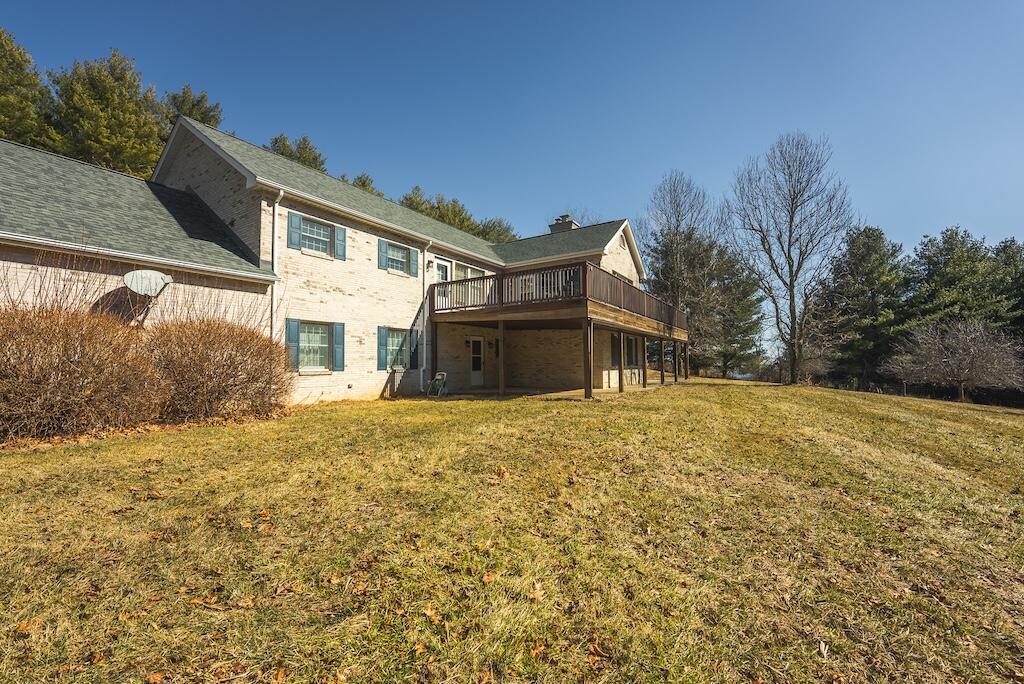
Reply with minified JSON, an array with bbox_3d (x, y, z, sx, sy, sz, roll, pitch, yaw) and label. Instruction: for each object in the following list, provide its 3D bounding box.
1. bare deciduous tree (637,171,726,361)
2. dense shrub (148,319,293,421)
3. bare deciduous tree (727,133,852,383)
[{"bbox_3d":[11.152,-4.611,26.213,5.328,13.595,5.328,-1,-3,23],"label":"bare deciduous tree"},{"bbox_3d":[-5.893,0.486,8.139,2.200,1.980,2.600,-2,-3,34],"label":"dense shrub"},{"bbox_3d":[13.738,-4.231,19.652,5.094,12.423,5.094,-2,-3,35],"label":"bare deciduous tree"}]

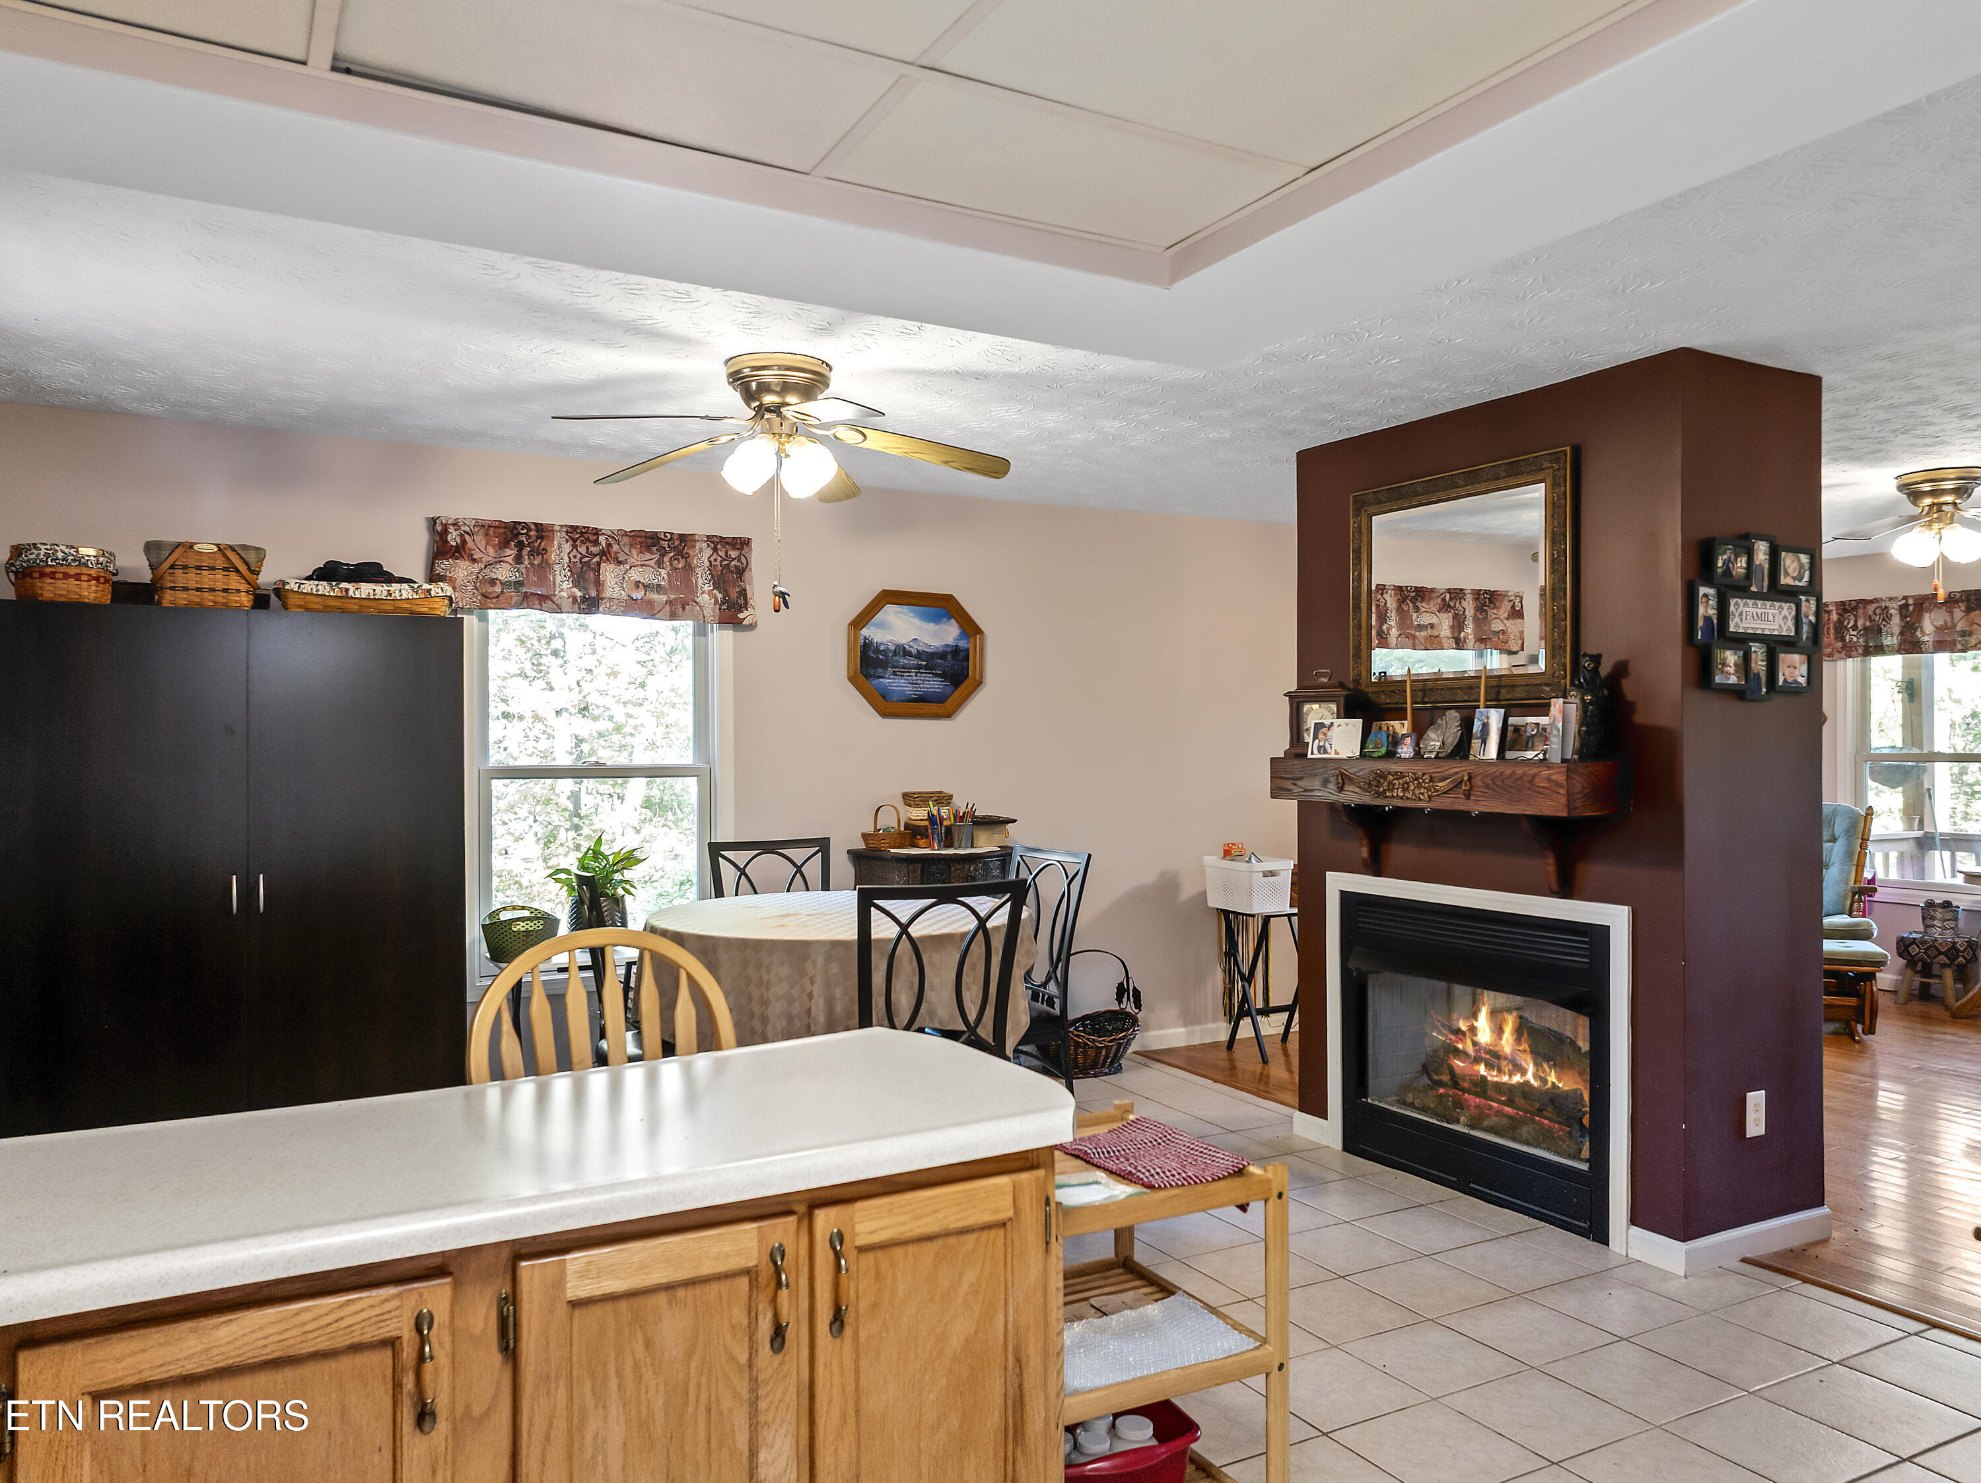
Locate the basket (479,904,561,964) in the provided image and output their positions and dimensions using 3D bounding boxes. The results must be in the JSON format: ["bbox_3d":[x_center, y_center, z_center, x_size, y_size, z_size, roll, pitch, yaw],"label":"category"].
[{"bbox_3d":[-1.553,0.629,4.569,0.240,0.190,0.200,0,0,-28],"label":"basket"}]

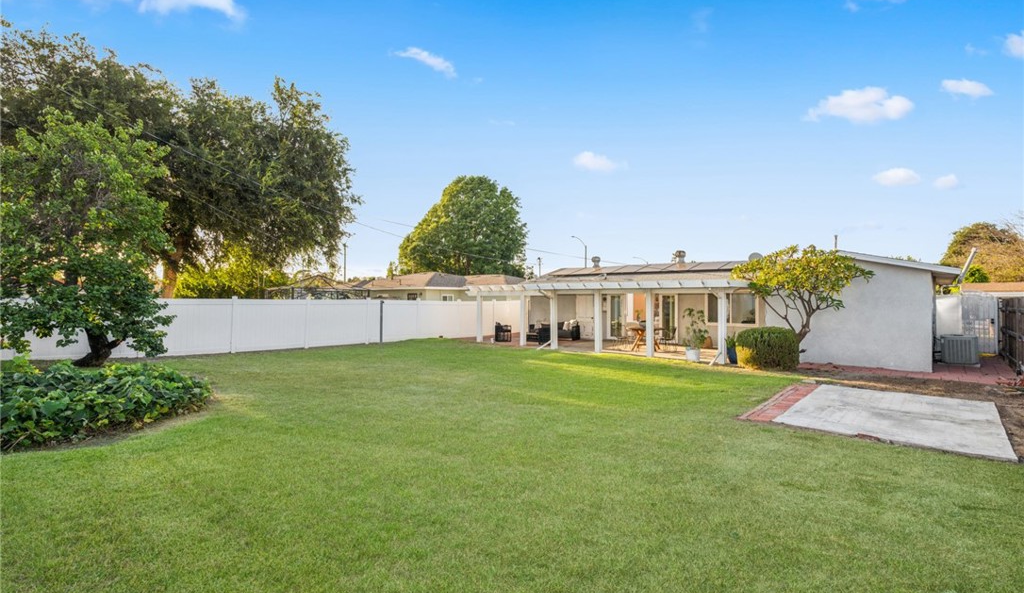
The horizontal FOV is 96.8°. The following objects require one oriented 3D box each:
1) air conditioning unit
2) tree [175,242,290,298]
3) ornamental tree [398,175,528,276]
[{"bbox_3d":[13.150,1.585,13.330,0.780,0.800,0.760,0,-1,44],"label":"air conditioning unit"},{"bbox_3d":[-14.750,-0.400,24.000,5.200,4.900,4.500,1,-1,-32],"label":"tree"},{"bbox_3d":[-4.800,-4.840,45.000,12.800,14.200,12.300,0,-1,-6],"label":"ornamental tree"}]

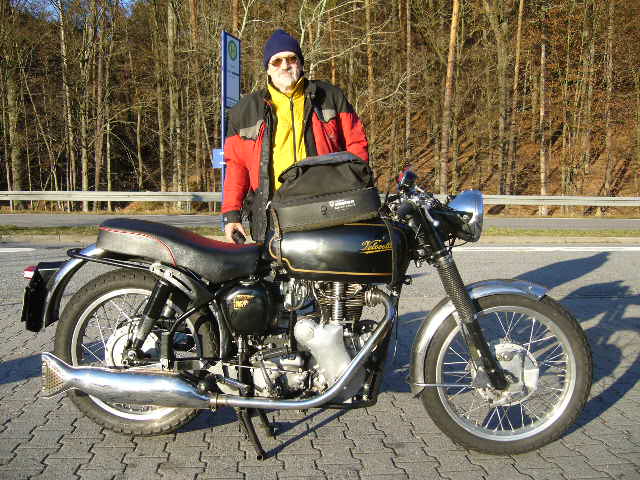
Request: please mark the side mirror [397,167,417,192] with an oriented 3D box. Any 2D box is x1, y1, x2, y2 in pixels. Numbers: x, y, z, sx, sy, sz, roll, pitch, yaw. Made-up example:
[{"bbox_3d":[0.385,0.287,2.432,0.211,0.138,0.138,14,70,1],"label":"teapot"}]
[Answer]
[{"bbox_3d":[0.357,-0.249,2.668,0.059,0.109,0.099,-1,3,-20],"label":"side mirror"}]

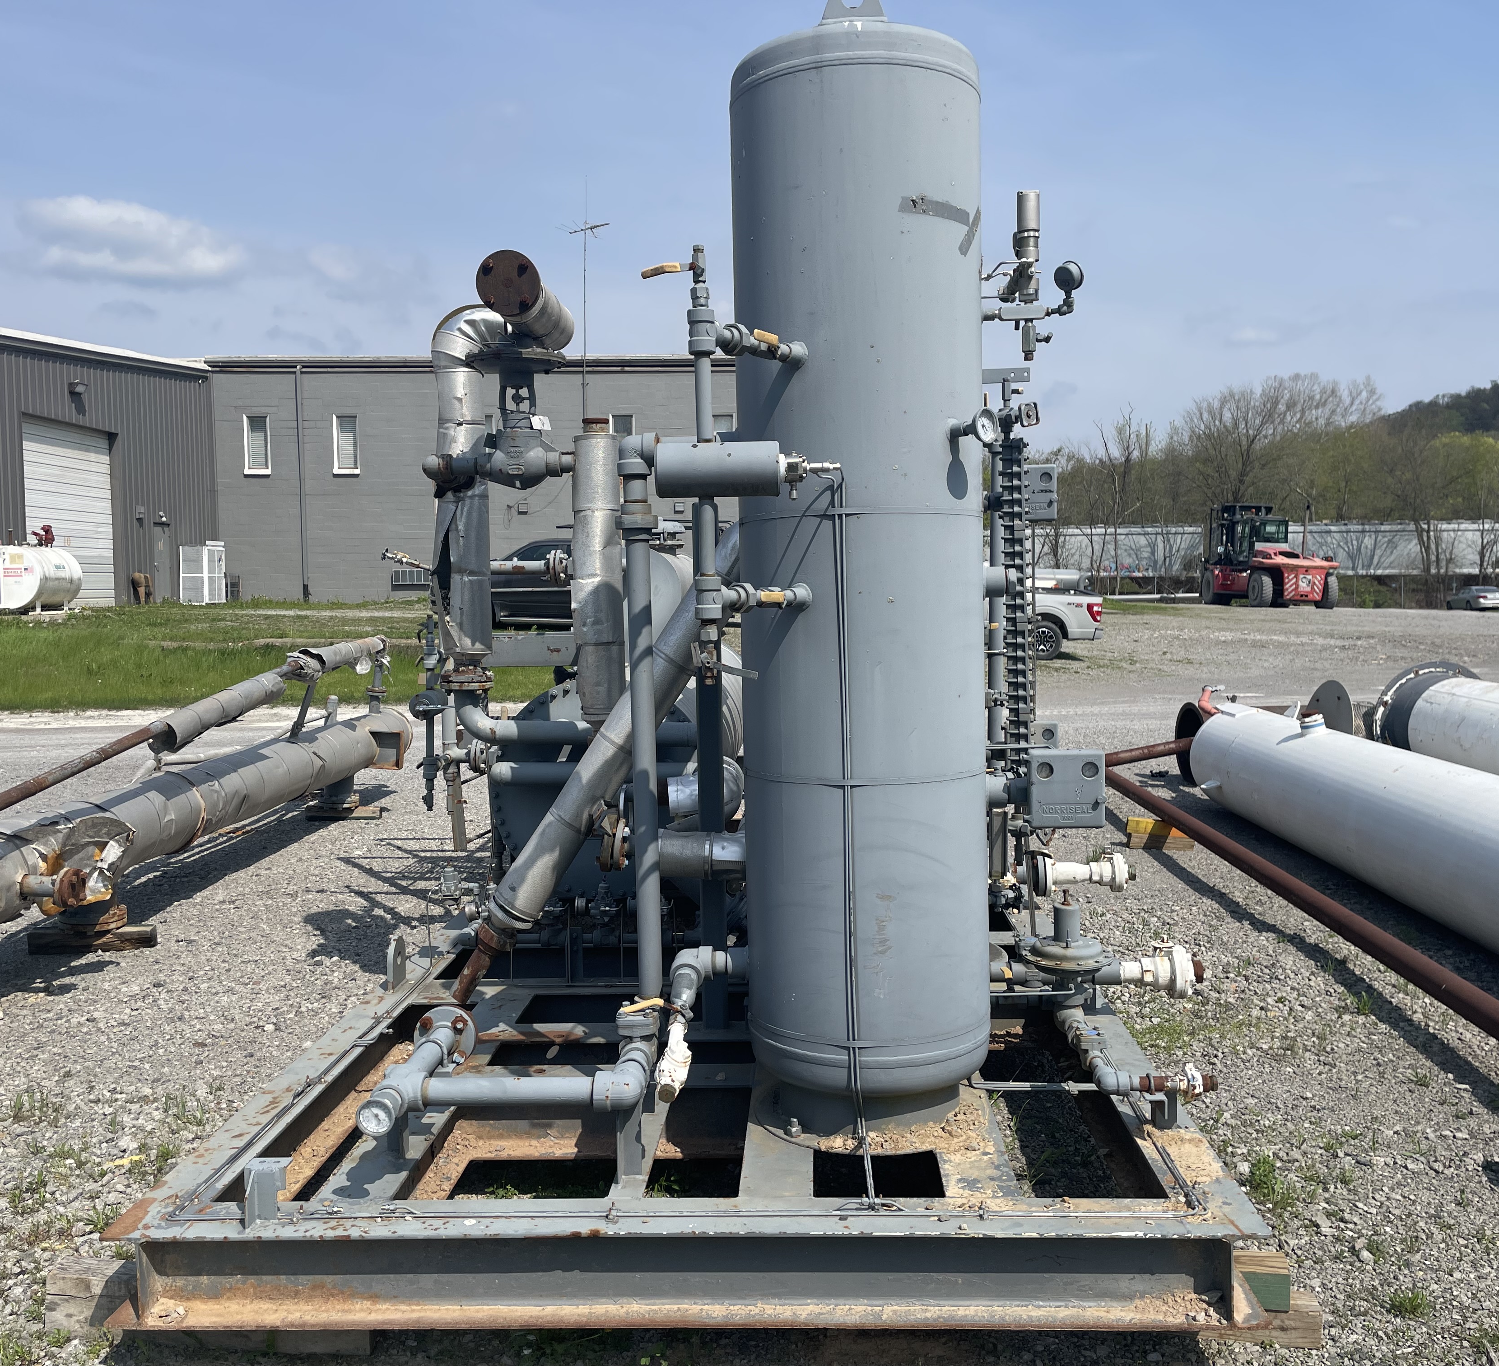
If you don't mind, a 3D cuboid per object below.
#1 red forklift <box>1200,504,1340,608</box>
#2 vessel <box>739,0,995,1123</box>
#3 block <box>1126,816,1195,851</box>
[{"bbox_3d":[19.094,-4.649,50.500,2.950,3.750,5.900,-1,4,-4],"label":"red forklift"},{"bbox_3d":[0.282,-0.257,3.435,0.615,2.670,0.615,-1,3,3],"label":"vessel"},{"bbox_3d":[2.499,0.917,8.300,0.400,0.185,0.090,0,4,12],"label":"block"}]

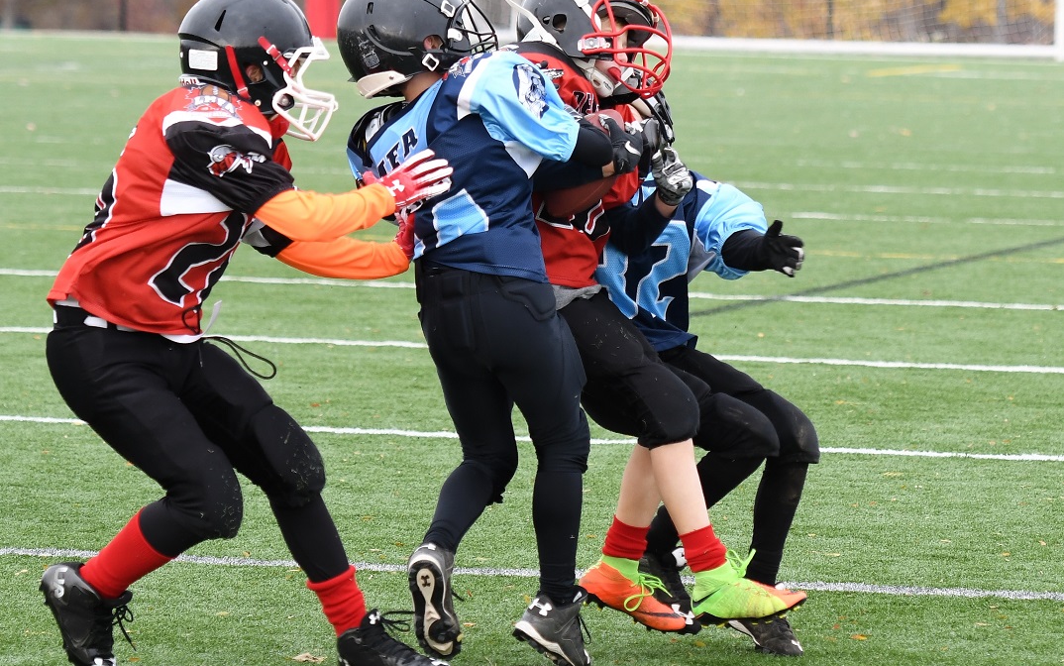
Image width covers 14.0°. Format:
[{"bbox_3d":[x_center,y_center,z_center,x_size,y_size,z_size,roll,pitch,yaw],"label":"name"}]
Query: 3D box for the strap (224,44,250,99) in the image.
[{"bbox_3d":[-0.600,-0.531,8.840,0.025,0.118,0.025,-19,0,0],"label":"strap"}]

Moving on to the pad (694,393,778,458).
[{"bbox_3d":[0.431,0.196,9.200,0.150,0.145,0.130,-13,6,15],"label":"pad"}]

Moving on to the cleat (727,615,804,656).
[{"bbox_3d":[0.491,0.609,9.230,0.235,0.125,0.095,31,0,-20],"label":"cleat"}]

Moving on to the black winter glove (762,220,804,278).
[{"bbox_3d":[0.535,-0.180,9.250,0.150,0.110,0.075,11,3,35],"label":"black winter glove"}]

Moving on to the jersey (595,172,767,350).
[{"bbox_3d":[0.273,-0.160,9.550,0.430,0.440,0.310,-2,-8,-42],"label":"jersey"}]

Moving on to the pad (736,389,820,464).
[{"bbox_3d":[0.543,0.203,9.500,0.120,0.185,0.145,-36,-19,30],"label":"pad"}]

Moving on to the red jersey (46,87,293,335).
[{"bbox_3d":[-0.728,-0.246,8.950,0.370,0.550,0.440,24,0,12],"label":"red jersey"}]

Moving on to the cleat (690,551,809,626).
[{"bbox_3d":[0.463,0.548,9.300,0.255,0.140,0.095,-4,3,16],"label":"cleat"}]

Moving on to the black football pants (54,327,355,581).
[{"bbox_3d":[-0.689,0.244,8.950,0.580,0.540,0.370,2,5,11],"label":"black football pants"}]

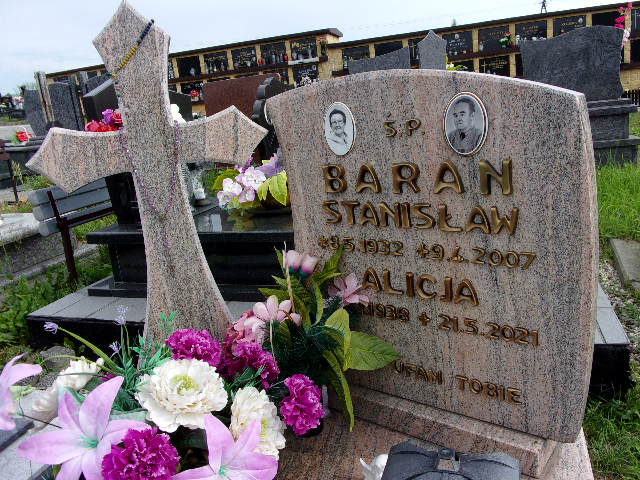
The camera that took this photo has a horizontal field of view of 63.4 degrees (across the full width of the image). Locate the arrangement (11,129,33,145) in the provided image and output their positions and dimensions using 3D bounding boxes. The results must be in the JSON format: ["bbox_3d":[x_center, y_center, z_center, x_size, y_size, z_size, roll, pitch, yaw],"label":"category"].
[{"bbox_3d":[-3.517,-1.220,6.100,0.260,0.190,0.220,-1,16,21],"label":"arrangement"}]

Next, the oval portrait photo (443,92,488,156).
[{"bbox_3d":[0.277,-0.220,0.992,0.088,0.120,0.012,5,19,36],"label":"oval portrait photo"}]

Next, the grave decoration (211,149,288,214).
[{"bbox_3d":[-0.331,-0.310,2.700,0.440,0.320,0.360,-1,16,21],"label":"grave decoration"}]

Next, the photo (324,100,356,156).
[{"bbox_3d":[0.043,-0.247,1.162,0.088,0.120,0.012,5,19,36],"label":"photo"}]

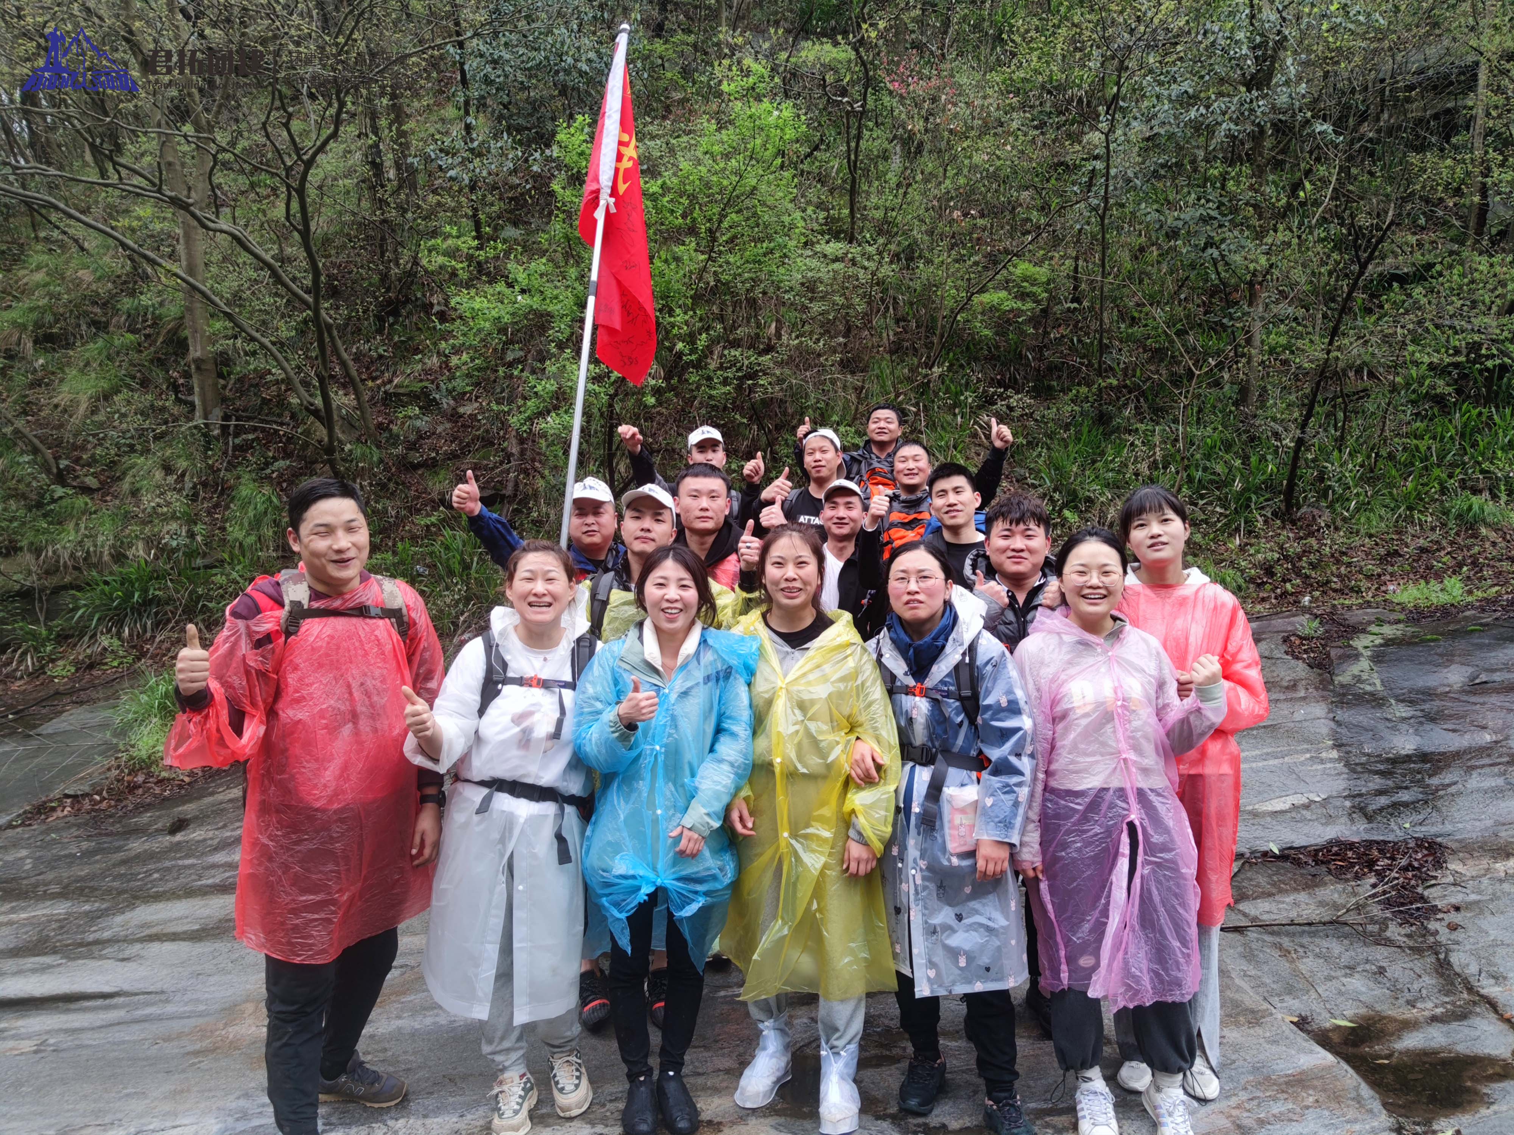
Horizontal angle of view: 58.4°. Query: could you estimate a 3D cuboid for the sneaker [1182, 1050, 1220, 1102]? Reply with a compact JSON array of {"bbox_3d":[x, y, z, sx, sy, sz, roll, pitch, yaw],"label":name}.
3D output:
[{"bbox_3d":[1.285,1.433,3.930,0.100,0.110,0.250,1,8,10],"label":"sneaker"}]

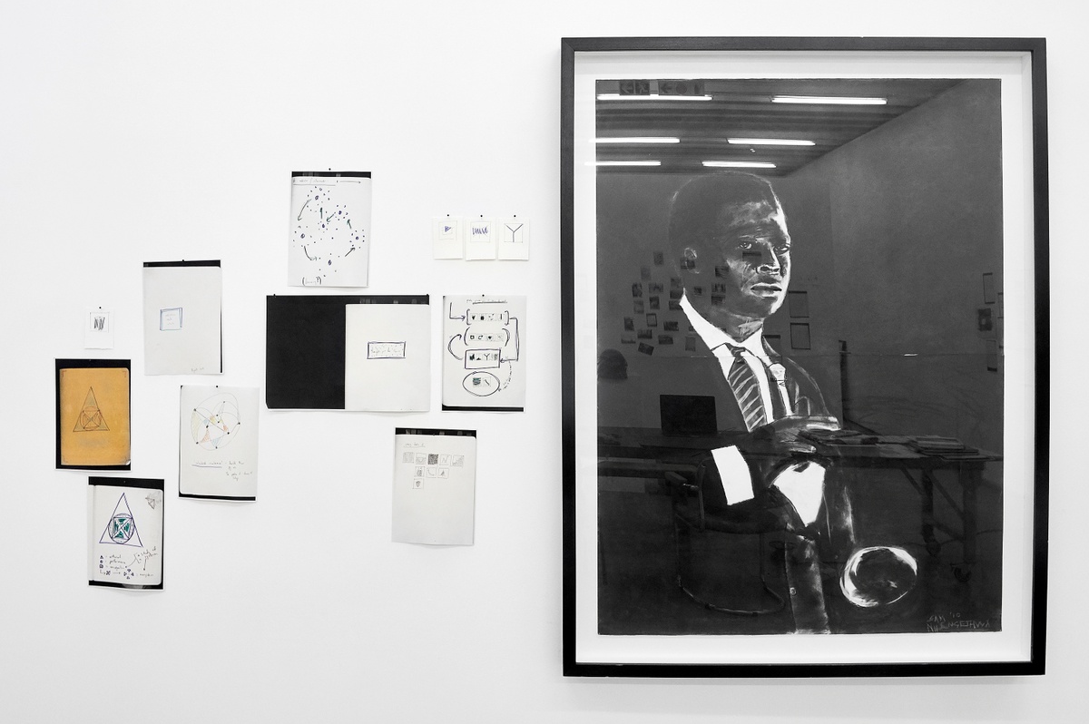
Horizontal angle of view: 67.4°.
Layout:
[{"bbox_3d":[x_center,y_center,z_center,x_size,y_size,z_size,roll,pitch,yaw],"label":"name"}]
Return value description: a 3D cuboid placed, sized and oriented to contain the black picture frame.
[{"bbox_3d":[0.646,-0.010,2.022,1.205,1.582,0.065,0,0,2],"label":"black picture frame"}]

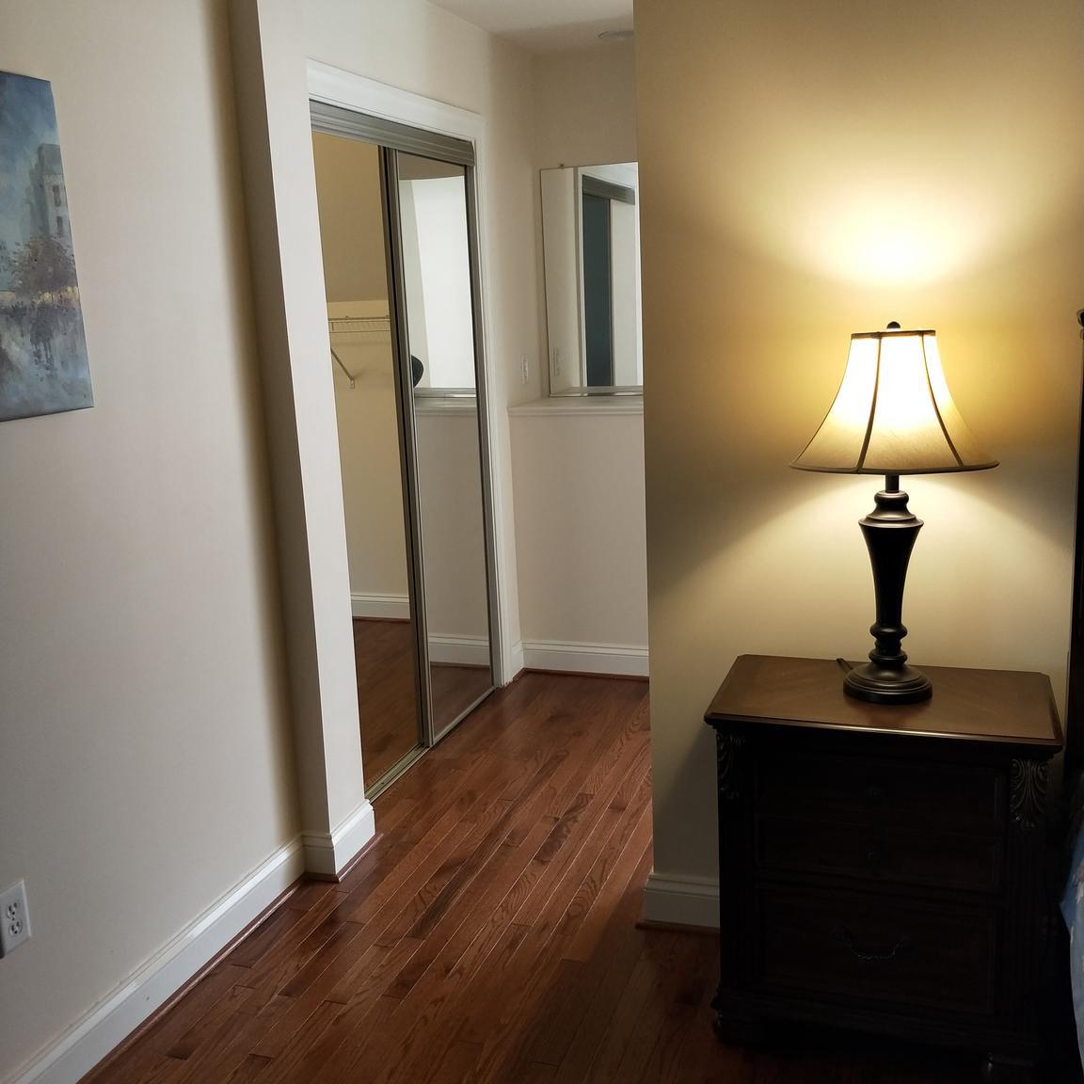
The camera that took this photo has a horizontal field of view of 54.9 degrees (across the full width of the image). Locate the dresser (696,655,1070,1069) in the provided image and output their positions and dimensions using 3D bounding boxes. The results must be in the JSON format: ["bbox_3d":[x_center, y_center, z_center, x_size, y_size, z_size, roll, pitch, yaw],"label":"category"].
[{"bbox_3d":[0.700,0.661,2.185,0.635,0.724,0.390,2,13,18],"label":"dresser"}]

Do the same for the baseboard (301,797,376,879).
[{"bbox_3d":[-0.575,0.835,2.986,0.091,0.130,0.234,2,13,20],"label":"baseboard"}]

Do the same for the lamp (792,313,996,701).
[{"bbox_3d":[0.692,-0.055,2.066,0.400,0.725,0.400,2,13,18],"label":"lamp"}]

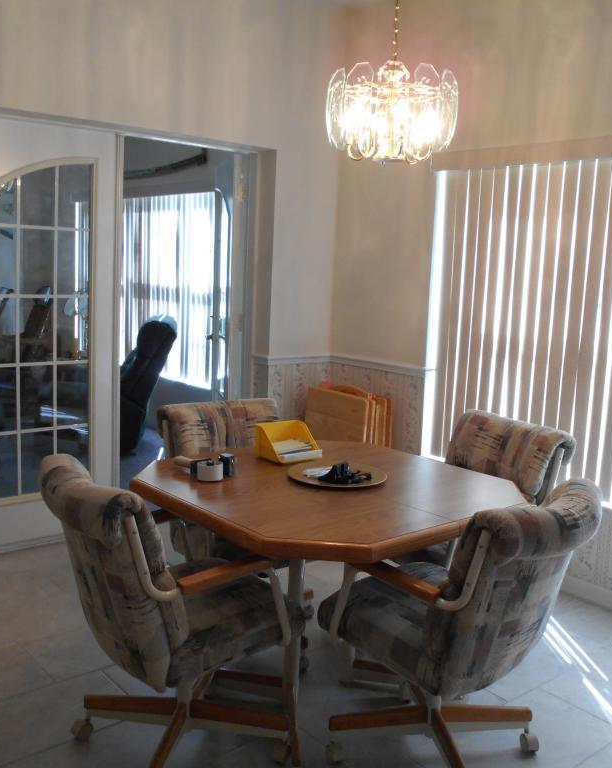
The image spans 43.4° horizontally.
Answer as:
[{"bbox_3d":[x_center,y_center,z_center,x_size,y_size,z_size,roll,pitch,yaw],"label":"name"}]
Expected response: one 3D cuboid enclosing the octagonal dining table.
[{"bbox_3d":[0.062,0.690,2.612,1.065,0.745,1.065,-5,11,-40],"label":"octagonal dining table"}]

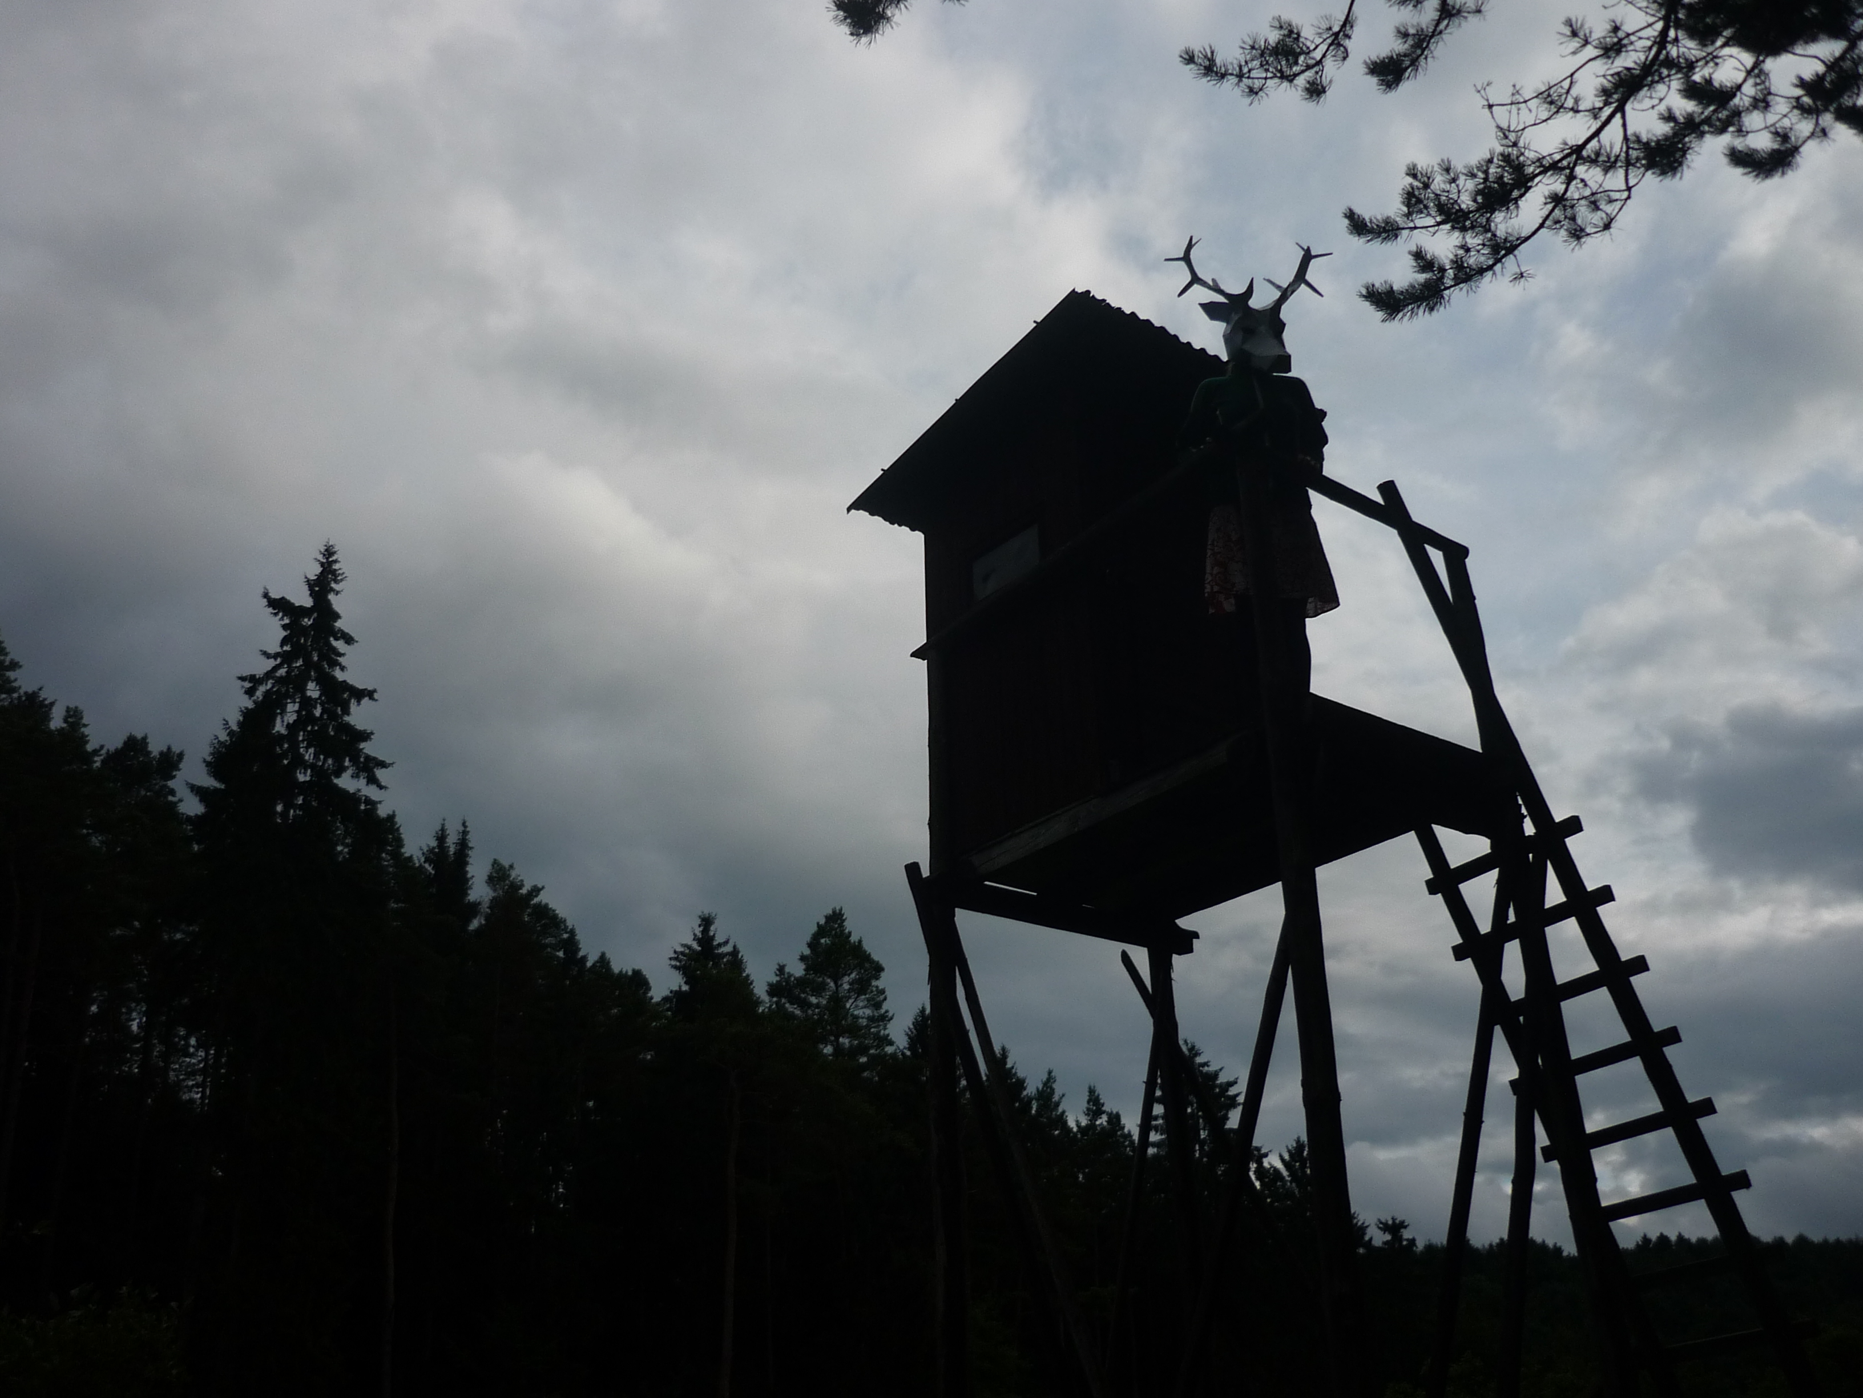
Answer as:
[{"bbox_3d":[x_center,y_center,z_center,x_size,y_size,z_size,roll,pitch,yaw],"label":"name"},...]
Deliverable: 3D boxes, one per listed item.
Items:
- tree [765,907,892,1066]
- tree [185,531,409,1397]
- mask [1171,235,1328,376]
[{"bbox_3d":[-3.076,16.034,54.230,4.400,20.107,4.400,-1,-25,0],"label":"tree"},{"bbox_3d":[-14.028,6.575,35.986,4.700,22.279,4.700,-1,-25,0],"label":"tree"},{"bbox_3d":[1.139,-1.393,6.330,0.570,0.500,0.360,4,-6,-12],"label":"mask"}]

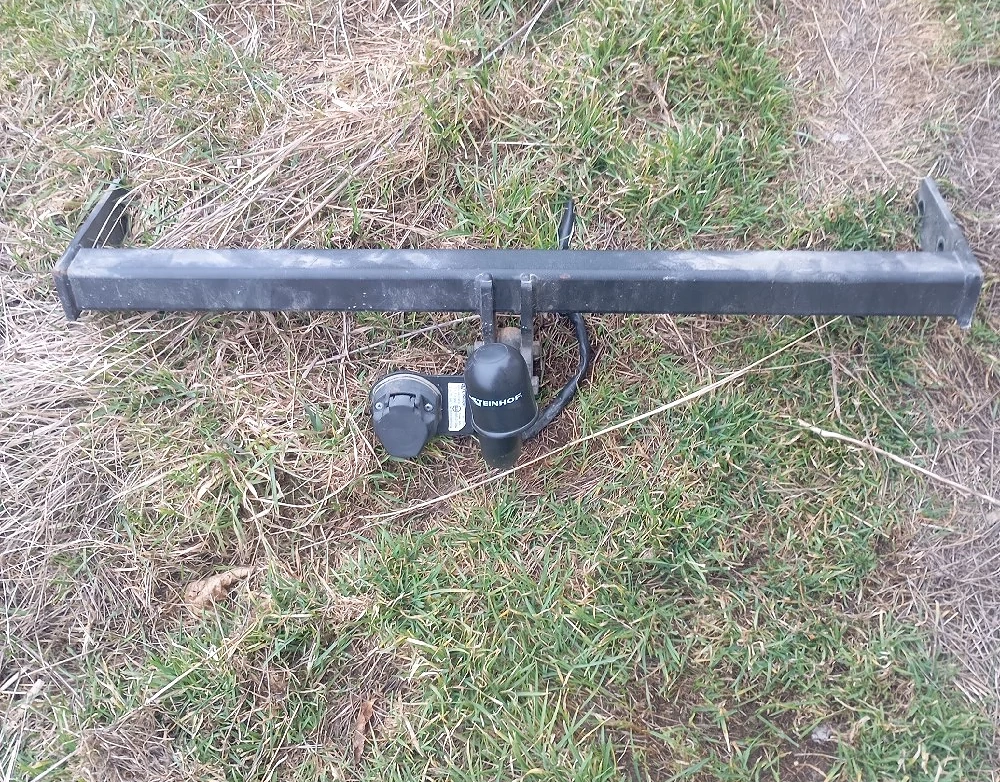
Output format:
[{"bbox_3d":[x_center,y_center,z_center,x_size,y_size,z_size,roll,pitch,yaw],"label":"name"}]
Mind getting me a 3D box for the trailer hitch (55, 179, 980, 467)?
[{"bbox_3d":[0.012,-0.069,1.233,1.018,0.186,0.412,0,39,3],"label":"trailer hitch"}]

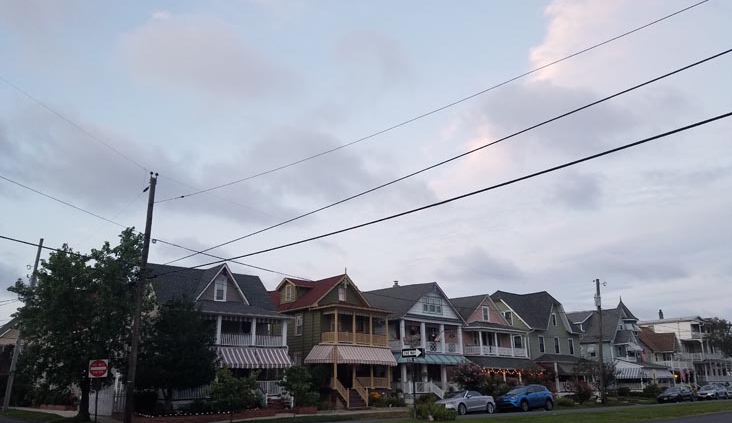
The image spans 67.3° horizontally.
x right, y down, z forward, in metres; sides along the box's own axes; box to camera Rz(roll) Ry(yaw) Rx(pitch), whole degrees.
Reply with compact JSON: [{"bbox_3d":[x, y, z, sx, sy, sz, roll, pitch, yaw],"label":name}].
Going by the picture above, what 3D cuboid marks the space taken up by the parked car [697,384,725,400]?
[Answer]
[{"bbox_3d":[41.361,21.616,65.804,4.500,1.650,1.830,14,-23,-39],"label":"parked car"}]

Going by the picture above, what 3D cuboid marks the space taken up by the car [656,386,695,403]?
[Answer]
[{"bbox_3d":[29.195,17.229,51.970,4.750,1.460,1.830,15,-23,-40],"label":"car"}]

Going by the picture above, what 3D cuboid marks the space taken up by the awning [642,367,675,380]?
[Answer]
[{"bbox_3d":[38.456,21.278,71.795,8.596,1.322,0.900,15,-23,-40],"label":"awning"}]

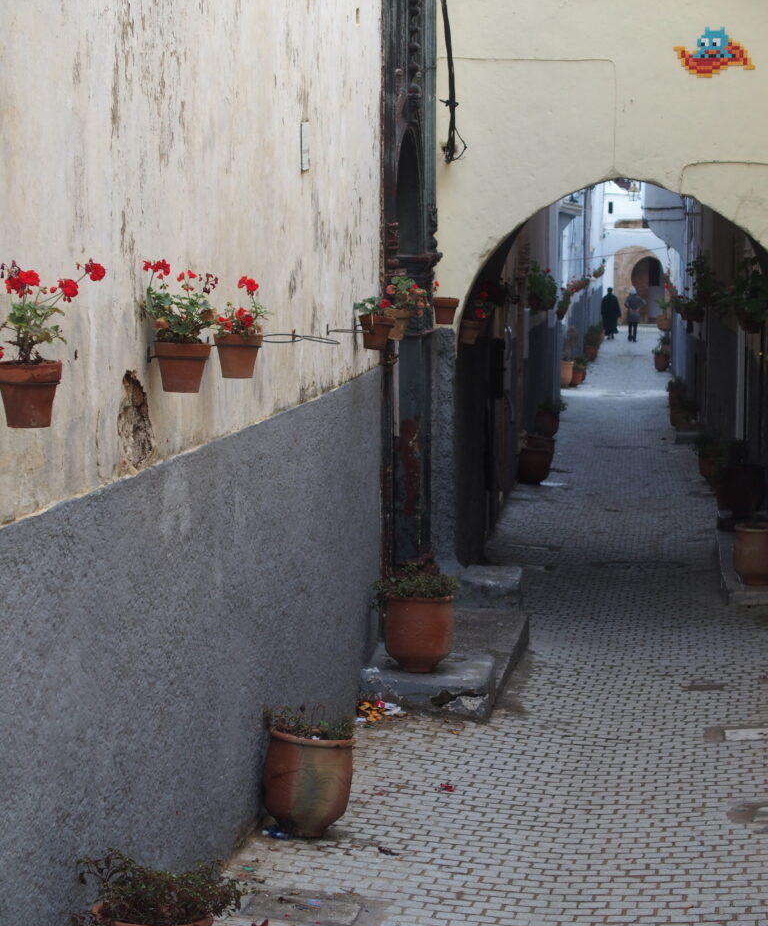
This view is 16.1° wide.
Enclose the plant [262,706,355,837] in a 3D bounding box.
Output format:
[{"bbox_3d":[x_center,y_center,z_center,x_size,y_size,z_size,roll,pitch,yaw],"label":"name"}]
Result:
[{"bbox_3d":[-0.287,1.179,10.400,0.360,0.480,0.355,0,4,0],"label":"plant"}]

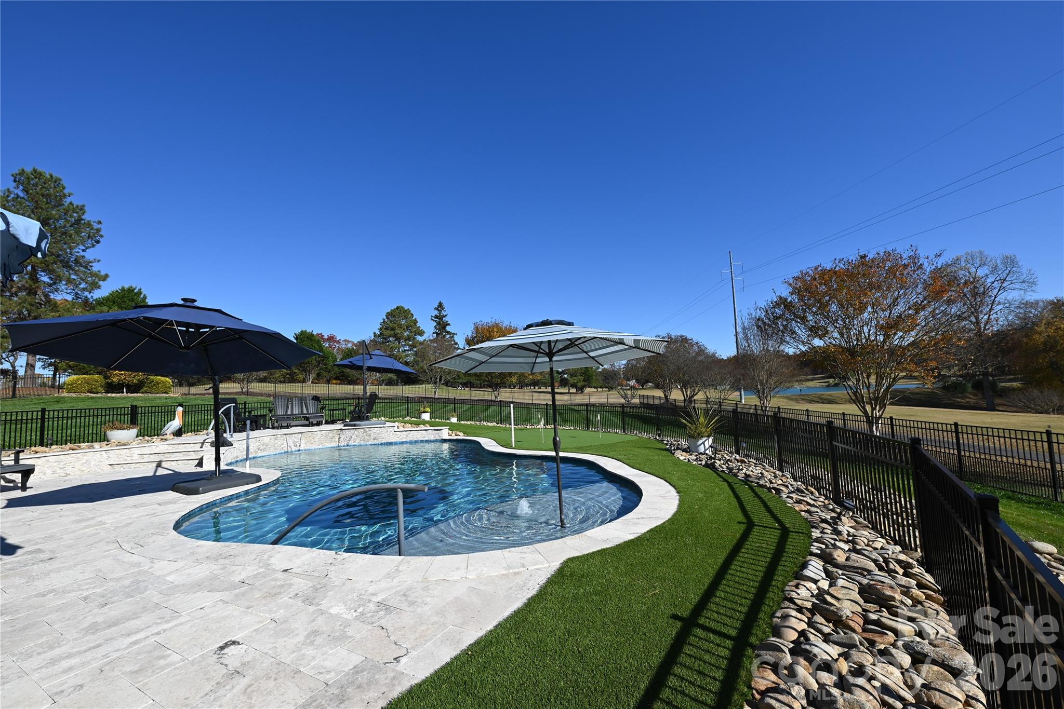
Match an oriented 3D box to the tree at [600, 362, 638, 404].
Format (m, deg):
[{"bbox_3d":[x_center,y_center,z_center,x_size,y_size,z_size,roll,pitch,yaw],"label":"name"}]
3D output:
[{"bbox_3d":[8.166,2.650,38.666,3.800,3.910,3.800,-2,-5,0],"label":"tree"}]

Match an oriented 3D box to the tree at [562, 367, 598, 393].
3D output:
[{"bbox_3d":[8.630,3.500,74.450,6.500,6.900,6.500,-2,-5,0],"label":"tree"}]

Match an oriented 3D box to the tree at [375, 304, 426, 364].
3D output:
[{"bbox_3d":[-30.780,-2.284,95.770,11.400,18.190,11.400,-2,-5,0],"label":"tree"}]

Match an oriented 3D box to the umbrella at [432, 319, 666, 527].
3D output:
[{"bbox_3d":[0.262,0.785,4.650,2.650,2.420,2.650,-4,-7,0],"label":"umbrella"}]

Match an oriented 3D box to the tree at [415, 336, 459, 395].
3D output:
[{"bbox_3d":[-8.371,1.104,36.027,3.750,5.360,3.750,-2,-5,0],"label":"tree"}]

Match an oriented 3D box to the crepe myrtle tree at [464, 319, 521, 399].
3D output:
[{"bbox_3d":[-3.370,0.490,38.240,5.600,7.500,5.600,-2,-5,0],"label":"crepe myrtle tree"}]

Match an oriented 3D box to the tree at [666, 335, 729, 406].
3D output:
[{"bbox_3d":[11.190,1.250,28.670,4.400,5.200,4.400,-2,-5,0],"label":"tree"}]

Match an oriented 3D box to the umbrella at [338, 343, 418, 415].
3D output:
[{"bbox_3d":[-5.220,1.005,13.800,2.850,2.500,3.000,-2,-5,0],"label":"umbrella"}]

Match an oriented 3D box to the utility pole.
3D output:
[{"bbox_3d":[32.188,-4.532,65.030,0.700,24.330,0.700,-2,-5,0],"label":"utility pole"}]

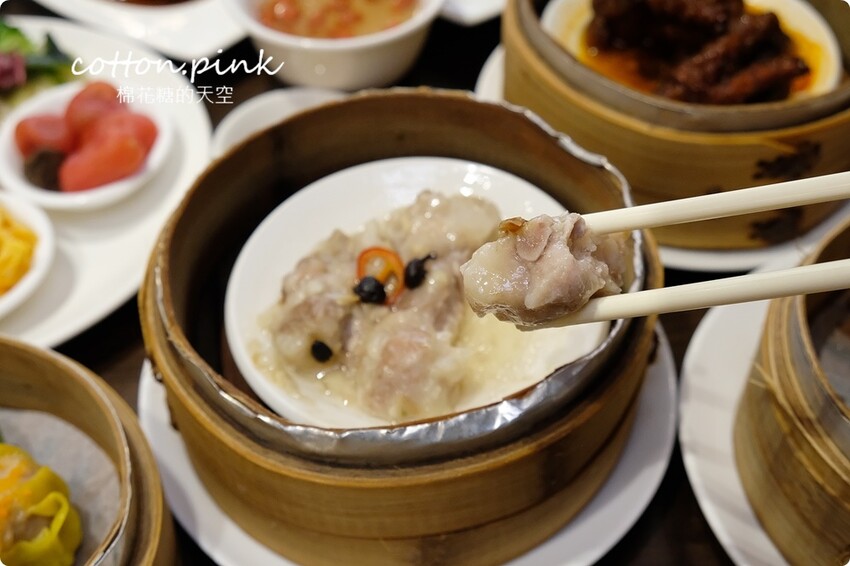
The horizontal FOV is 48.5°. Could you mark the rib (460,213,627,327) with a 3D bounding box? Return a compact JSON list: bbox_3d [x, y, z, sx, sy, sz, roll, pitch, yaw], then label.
[{"bbox_3d":[0.033,-0.004,0.268,0.045,0.028,0.031,-10,50,-6],"label":"rib"}]

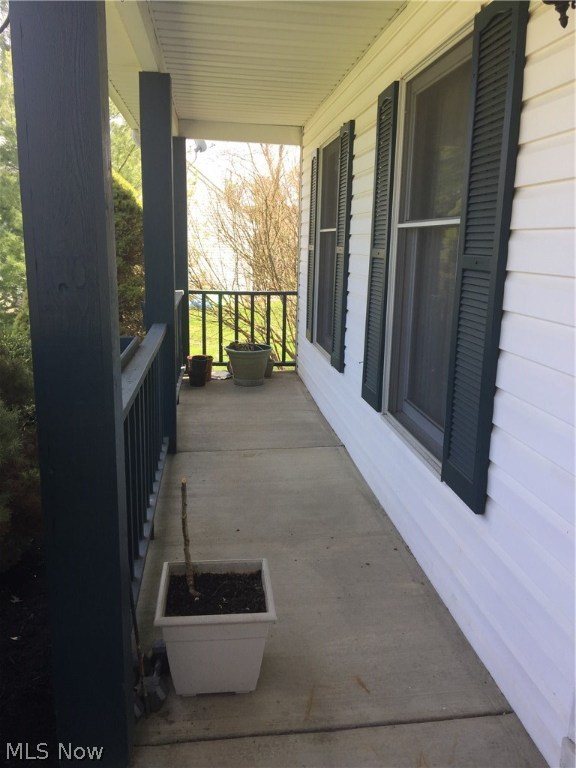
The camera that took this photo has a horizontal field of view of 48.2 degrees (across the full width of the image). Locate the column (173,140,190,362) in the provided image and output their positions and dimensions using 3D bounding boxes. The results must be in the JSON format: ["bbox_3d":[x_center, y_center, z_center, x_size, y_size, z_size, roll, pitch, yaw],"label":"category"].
[{"bbox_3d":[-1.118,-1.232,6.569,0.188,2.370,0.188,0,12,-7],"label":"column"}]

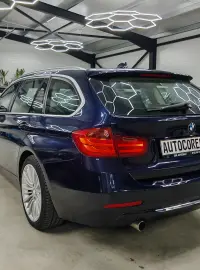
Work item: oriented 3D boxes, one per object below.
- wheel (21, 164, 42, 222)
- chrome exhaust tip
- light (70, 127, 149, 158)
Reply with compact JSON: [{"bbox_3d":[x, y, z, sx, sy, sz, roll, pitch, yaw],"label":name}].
[{"bbox_3d":[-0.544,0.502,2.416,0.170,0.495,0.495,-4,9,-34],"label":"wheel"},{"bbox_3d":[0.246,0.607,1.860,0.073,0.073,0.130,-4,9,-34],"label":"chrome exhaust tip"},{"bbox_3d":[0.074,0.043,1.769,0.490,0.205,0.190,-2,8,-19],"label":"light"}]

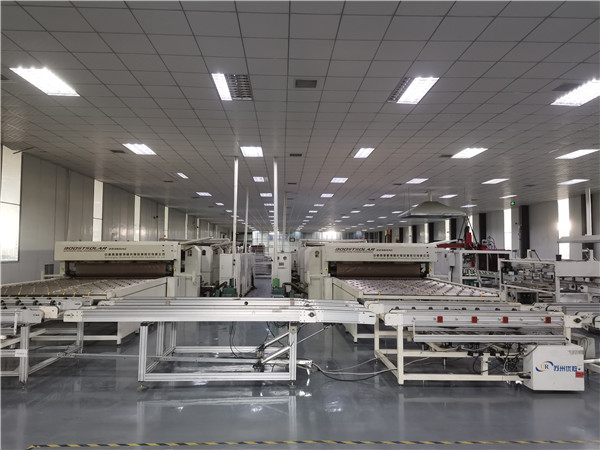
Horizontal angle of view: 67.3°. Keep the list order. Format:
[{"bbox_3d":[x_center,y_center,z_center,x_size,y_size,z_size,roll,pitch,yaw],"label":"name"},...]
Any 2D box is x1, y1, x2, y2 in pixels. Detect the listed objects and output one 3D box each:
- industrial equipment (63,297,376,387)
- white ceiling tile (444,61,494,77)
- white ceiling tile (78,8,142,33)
[{"bbox_3d":[-0.933,1.473,5.971,3.597,0.910,1.565,0,-3,-2],"label":"industrial equipment"},{"bbox_3d":[2.522,-2.324,6.739,0.600,0.020,0.600,0,-3,-2],"label":"white ceiling tile"},{"bbox_3d":[-2.229,-2.429,5.361,0.600,0.020,0.600,0,-3,-2],"label":"white ceiling tile"}]

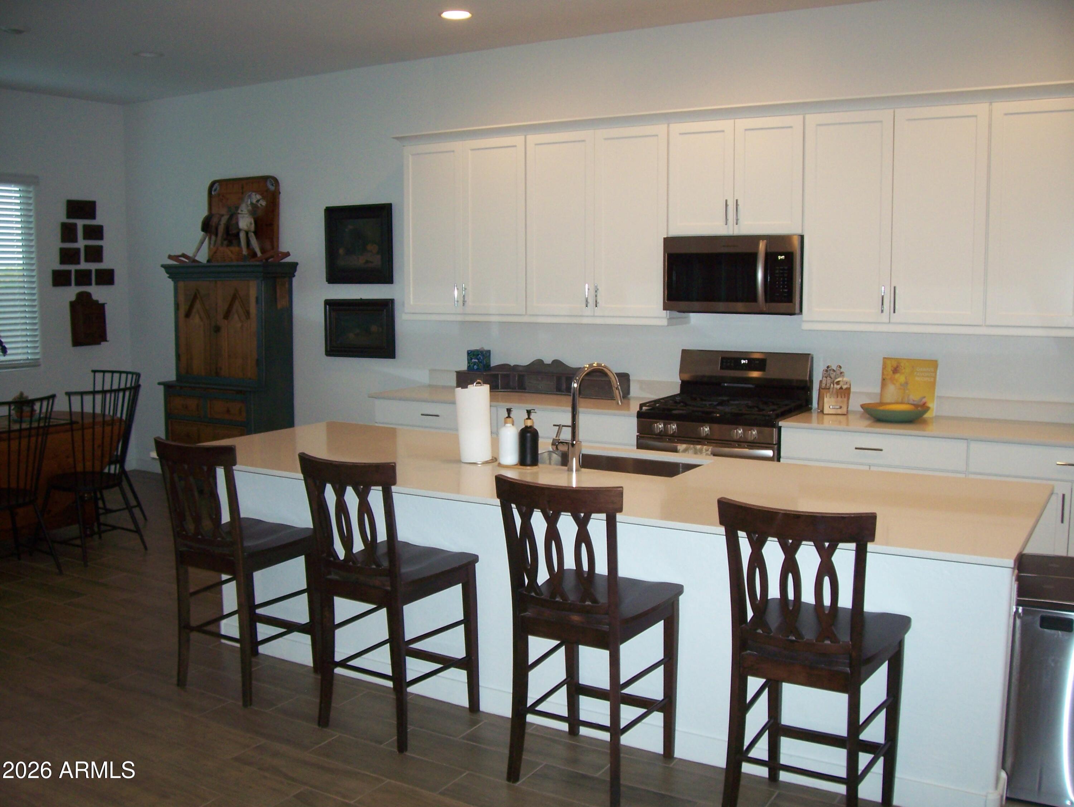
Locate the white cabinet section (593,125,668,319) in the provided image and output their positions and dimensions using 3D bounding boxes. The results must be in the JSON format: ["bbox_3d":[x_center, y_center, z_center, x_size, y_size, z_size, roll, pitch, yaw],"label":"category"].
[{"bbox_3d":[0.598,-1.025,6.051,0.452,1.053,0.320,4,8,30],"label":"white cabinet section"}]

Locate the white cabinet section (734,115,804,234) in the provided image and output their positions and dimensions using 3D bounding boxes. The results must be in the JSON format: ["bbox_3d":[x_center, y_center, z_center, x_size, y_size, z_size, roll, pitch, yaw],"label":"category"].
[{"bbox_3d":[1.280,-1.201,5.627,0.379,0.600,0.320,4,8,30],"label":"white cabinet section"}]

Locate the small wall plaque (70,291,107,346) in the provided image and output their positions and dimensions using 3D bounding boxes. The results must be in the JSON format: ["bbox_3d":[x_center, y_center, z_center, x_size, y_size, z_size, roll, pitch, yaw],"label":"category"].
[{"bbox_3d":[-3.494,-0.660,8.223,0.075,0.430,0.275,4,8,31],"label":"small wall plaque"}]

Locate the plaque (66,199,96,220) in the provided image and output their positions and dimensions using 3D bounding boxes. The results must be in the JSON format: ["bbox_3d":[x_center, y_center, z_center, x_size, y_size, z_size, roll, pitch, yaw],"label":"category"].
[{"bbox_3d":[-3.562,-1.511,8.258,0.025,0.152,0.277,4,7,31],"label":"plaque"}]

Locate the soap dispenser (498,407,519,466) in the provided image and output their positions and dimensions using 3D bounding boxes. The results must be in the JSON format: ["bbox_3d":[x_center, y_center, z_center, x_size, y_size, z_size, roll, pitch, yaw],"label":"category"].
[{"bbox_3d":[-0.103,0.119,3.887,0.072,0.206,0.075,0,6,0],"label":"soap dispenser"}]

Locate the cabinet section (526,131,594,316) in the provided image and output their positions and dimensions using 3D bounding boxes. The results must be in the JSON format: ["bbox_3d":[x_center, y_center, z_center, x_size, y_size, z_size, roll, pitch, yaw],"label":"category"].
[{"bbox_3d":[0.209,-1.052,6.274,0.452,1.053,0.320,4,8,30],"label":"cabinet section"}]

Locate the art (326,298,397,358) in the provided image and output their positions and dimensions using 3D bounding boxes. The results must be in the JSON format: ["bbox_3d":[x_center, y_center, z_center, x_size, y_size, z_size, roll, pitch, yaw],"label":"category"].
[{"bbox_3d":[-1.222,-0.518,7.284,0.600,0.405,0.040,4,8,31],"label":"art"}]

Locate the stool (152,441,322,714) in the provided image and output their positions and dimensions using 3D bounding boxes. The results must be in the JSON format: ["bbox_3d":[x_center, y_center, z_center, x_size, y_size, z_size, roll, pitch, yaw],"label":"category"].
[{"bbox_3d":[-1.169,0.620,4.150,0.460,1.020,0.530,4,8,31],"label":"stool"}]

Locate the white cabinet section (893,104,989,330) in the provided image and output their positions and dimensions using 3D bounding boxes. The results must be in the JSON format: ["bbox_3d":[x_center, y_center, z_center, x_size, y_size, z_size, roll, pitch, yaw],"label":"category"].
[{"bbox_3d":[2.013,-0.914,5.229,0.447,1.053,0.320,4,8,30],"label":"white cabinet section"}]

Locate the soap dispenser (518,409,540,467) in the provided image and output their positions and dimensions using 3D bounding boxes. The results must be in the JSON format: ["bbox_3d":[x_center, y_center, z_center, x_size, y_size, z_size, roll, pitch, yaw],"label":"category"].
[{"bbox_3d":[-0.029,0.123,3.941,0.076,0.216,0.073,0,7,0],"label":"soap dispenser"}]

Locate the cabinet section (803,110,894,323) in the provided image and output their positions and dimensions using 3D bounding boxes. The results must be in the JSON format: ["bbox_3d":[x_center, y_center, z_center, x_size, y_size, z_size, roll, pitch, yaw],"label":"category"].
[{"bbox_3d":[1.636,-0.946,5.450,0.449,1.053,0.320,4,8,30],"label":"cabinet section"}]

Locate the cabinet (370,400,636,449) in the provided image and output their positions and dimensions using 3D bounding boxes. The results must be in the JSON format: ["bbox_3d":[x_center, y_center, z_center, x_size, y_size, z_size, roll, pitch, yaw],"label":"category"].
[{"bbox_3d":[-0.073,0.431,6.357,1.807,0.880,0.624,4,8,31],"label":"cabinet"}]

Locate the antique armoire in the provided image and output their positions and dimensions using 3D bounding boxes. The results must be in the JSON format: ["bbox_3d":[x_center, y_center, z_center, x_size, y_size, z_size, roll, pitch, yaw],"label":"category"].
[{"bbox_3d":[-2.296,-0.173,7.815,1.090,1.723,0.450,4,7,31],"label":"antique armoire"}]

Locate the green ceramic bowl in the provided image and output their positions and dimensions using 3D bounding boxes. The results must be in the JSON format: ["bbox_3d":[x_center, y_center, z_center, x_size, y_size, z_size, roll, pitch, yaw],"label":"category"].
[{"bbox_3d":[1.768,0.049,5.230,0.340,0.070,0.340,0,7,0],"label":"green ceramic bowl"}]

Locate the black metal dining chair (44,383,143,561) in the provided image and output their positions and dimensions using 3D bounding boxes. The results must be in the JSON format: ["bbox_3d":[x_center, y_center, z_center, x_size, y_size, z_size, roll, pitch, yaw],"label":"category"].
[{"bbox_3d":[-2.568,0.391,6.044,0.550,0.970,0.550,4,7,31],"label":"black metal dining chair"}]

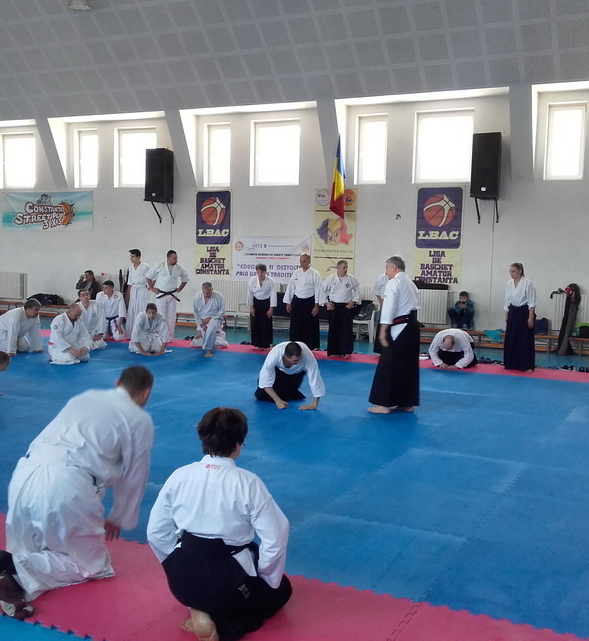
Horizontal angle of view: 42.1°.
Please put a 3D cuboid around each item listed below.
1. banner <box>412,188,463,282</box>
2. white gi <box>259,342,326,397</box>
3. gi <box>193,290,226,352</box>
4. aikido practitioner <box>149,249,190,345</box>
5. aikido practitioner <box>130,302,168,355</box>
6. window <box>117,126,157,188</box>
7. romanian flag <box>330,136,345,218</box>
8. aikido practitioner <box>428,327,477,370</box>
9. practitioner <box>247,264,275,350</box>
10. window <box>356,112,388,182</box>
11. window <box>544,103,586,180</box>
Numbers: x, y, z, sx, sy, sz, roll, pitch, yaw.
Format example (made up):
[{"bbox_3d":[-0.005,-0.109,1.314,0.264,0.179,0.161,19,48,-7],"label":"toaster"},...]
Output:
[{"bbox_3d":[2.938,-1.732,15.618,0.990,2.006,0.030,3,5,24],"label":"banner"},{"bbox_3d":[-0.023,0.563,8.800,0.700,0.590,0.550,0,5,-15],"label":"white gi"},{"bbox_3d":[-1.488,0.046,13.380,0.560,1.020,0.750,1,4,-3],"label":"gi"},{"bbox_3d":[-2.394,-0.481,14.727,0.760,1.800,0.380,0,5,-12],"label":"aikido practitioner"},{"bbox_3d":[-2.478,0.103,13.016,0.640,0.870,0.820,1,5,-9],"label":"aikido practitioner"},{"bbox_3d":[-3.878,-3.976,18.674,1.233,1.441,0.140,4,5,26],"label":"window"},{"bbox_3d":[0.895,-2.977,15.936,0.340,1.720,0.350,4,5,26],"label":"romanian flag"},{"bbox_3d":[2.627,0.423,12.457,0.700,0.600,0.920,3,5,21],"label":"aikido practitioner"},{"bbox_3d":[-0.584,-0.255,13.937,0.510,1.550,0.420,2,5,6],"label":"practitioner"},{"bbox_3d":[1.614,-3.578,16.044,0.711,1.435,0.140,4,5,26],"label":"window"},{"bbox_3d":[5.081,-3.358,14.381,0.705,1.434,0.140,4,5,26],"label":"window"}]

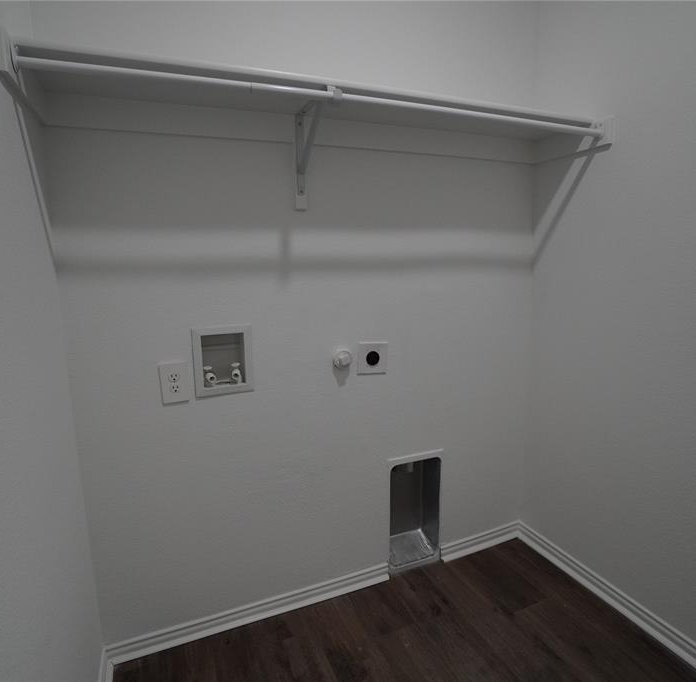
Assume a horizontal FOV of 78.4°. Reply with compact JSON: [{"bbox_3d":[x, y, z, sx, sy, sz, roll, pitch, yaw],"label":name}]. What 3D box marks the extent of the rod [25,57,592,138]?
[{"bbox_3d":[0.096,-0.633,1.148,1.635,0.026,0.026,-5,9,-21],"label":"rod"}]

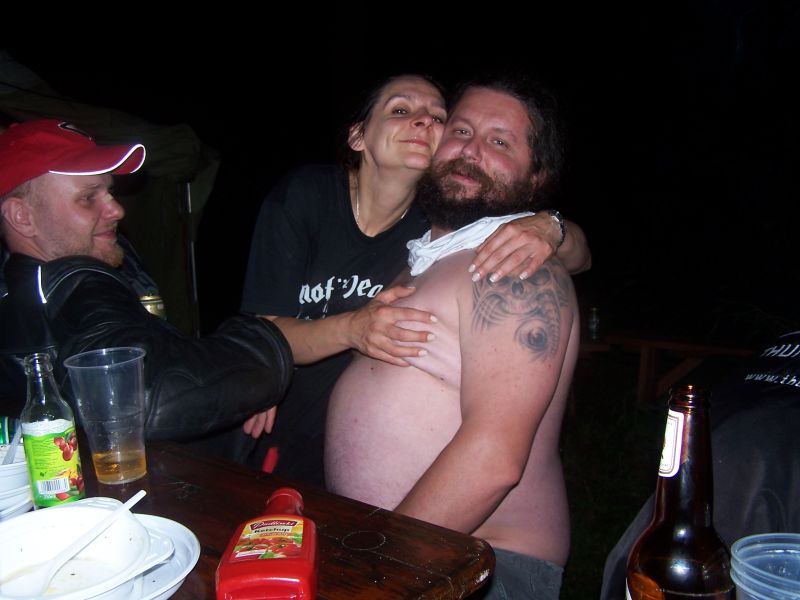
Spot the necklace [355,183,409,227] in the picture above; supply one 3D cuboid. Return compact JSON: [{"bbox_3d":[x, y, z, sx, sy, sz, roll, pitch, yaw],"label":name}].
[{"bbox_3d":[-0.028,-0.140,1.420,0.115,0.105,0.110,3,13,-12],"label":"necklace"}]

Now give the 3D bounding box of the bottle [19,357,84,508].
[{"bbox_3d":[-0.401,0.148,1.003,0.058,0.176,0.058,-9,11,-21],"label":"bottle"}]

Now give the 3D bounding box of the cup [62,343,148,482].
[{"bbox_3d":[-0.350,0.143,1.077,0.096,0.151,0.096,-8,11,-18],"label":"cup"}]

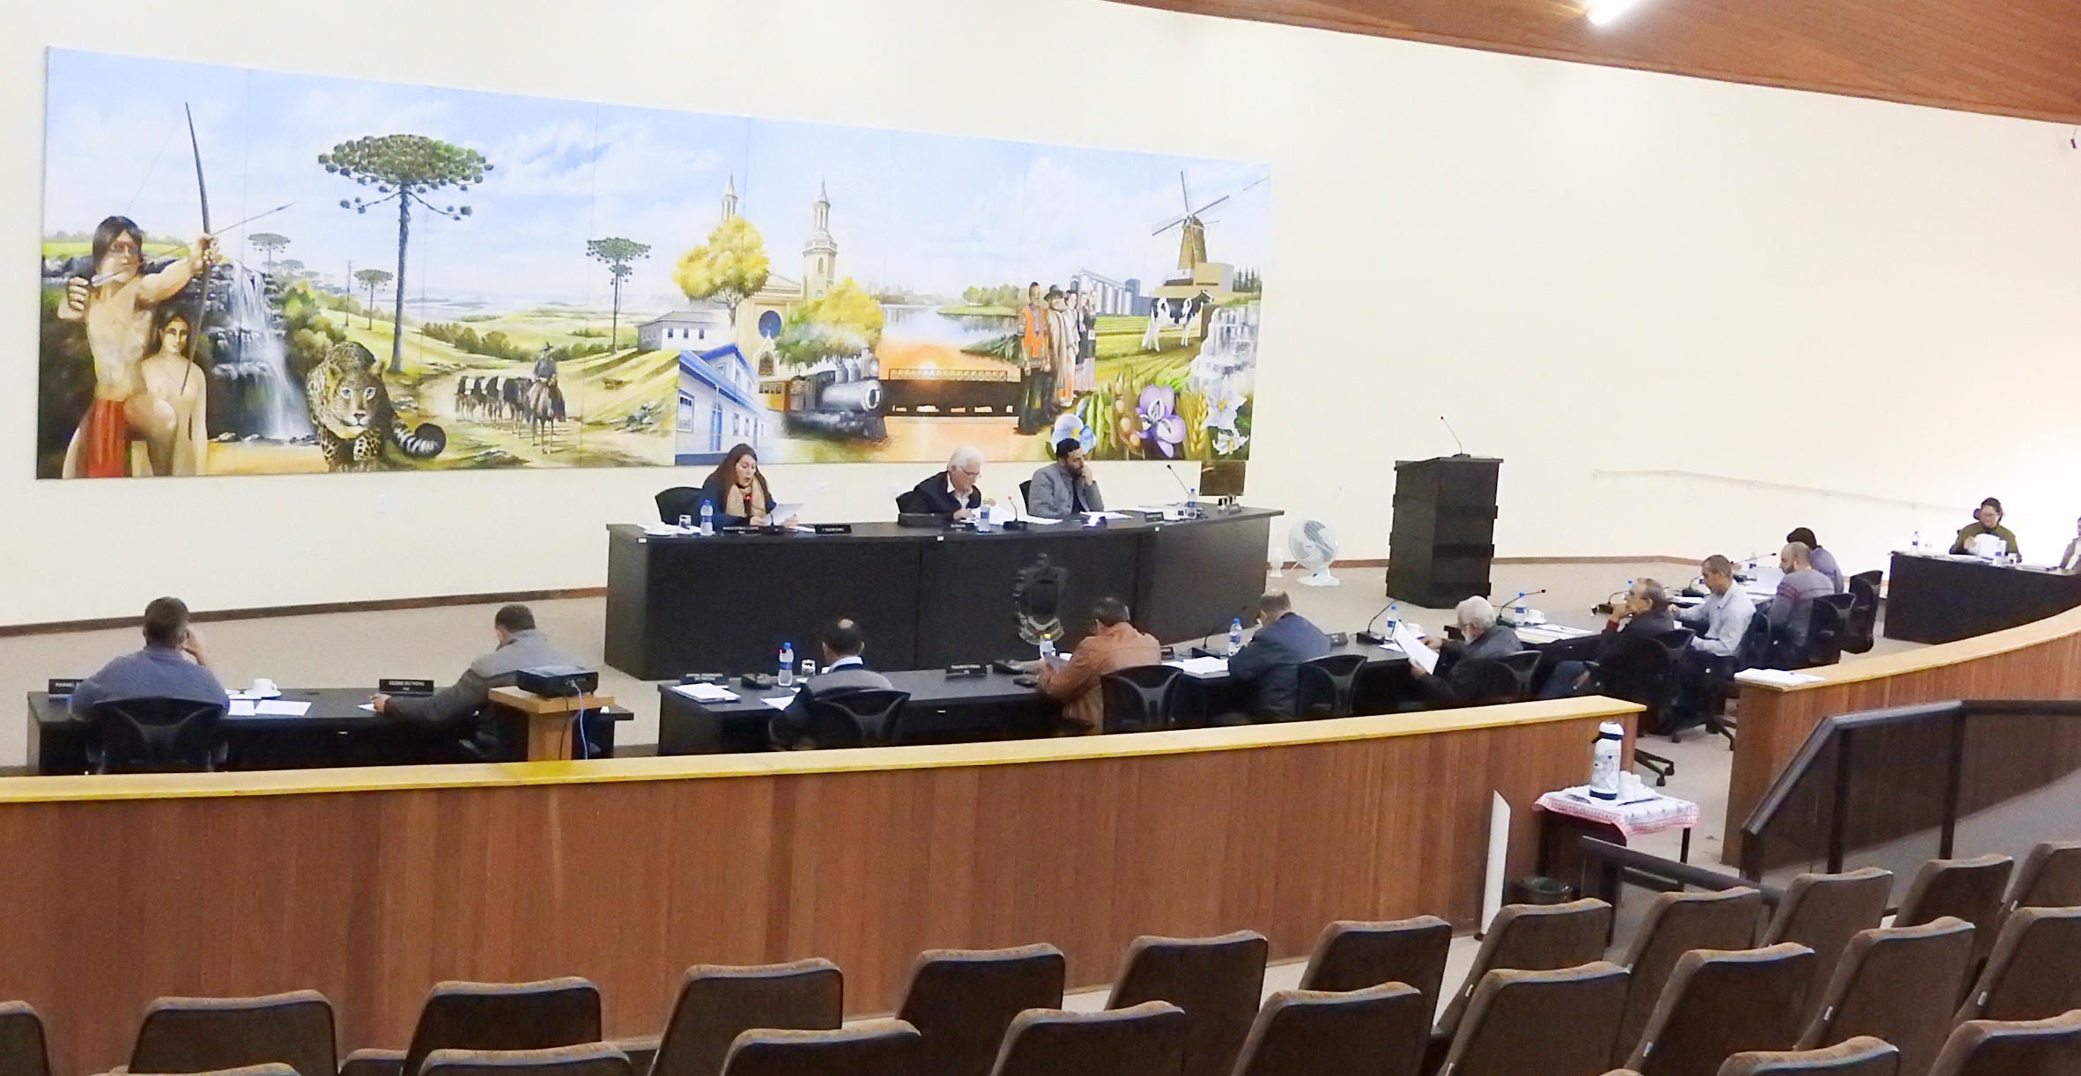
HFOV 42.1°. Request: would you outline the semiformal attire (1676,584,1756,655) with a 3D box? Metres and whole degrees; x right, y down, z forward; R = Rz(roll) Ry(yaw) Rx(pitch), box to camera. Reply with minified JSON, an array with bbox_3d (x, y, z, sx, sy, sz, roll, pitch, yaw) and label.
[{"bbox_3d":[4.380,0.534,17.500,0.480,0.500,0.500,5,6,10],"label":"semiformal attire"}]

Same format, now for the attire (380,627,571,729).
[{"bbox_3d":[-2.206,0.689,10.648,0.720,0.620,0.550,0,7,-27],"label":"attire"}]

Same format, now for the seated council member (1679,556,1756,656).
[{"bbox_3d":[4.348,0.721,17.520,0.720,1.220,0.550,5,6,10],"label":"seated council member"}]

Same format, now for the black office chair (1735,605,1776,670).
[{"bbox_3d":[4.393,0.864,17.495,0.620,0.930,0.620,8,7,33],"label":"black office chair"}]

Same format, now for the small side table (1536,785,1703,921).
[{"bbox_3d":[2.385,1.388,11.271,0.500,0.620,0.570,9,8,40],"label":"small side table"}]

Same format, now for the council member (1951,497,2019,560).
[{"bbox_3d":[7.735,0.243,22.201,0.580,1.150,0.700,5,6,18],"label":"council member"}]

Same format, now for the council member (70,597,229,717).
[{"bbox_3d":[-3.331,0.813,10.165,0.620,1.250,0.750,1,6,-19],"label":"council member"}]

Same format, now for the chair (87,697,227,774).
[{"bbox_3d":[-3.686,1.054,11.224,0.600,0.900,0.600,1,6,-20],"label":"chair"}]

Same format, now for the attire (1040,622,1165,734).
[{"bbox_3d":[0.283,0.692,12.140,0.550,0.660,0.550,0,7,-30],"label":"attire"}]

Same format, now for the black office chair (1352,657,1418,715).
[{"bbox_3d":[1.748,1.054,14.182,0.620,0.930,0.620,-1,8,-39],"label":"black office chair"}]

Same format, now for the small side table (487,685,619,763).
[{"bbox_3d":[-2.005,1.124,10.988,0.420,1.000,0.420,10,9,44],"label":"small side table"}]

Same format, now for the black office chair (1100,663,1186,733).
[{"bbox_3d":[0.321,1.038,13.705,0.600,0.900,0.600,-1,7,-36],"label":"black office chair"}]

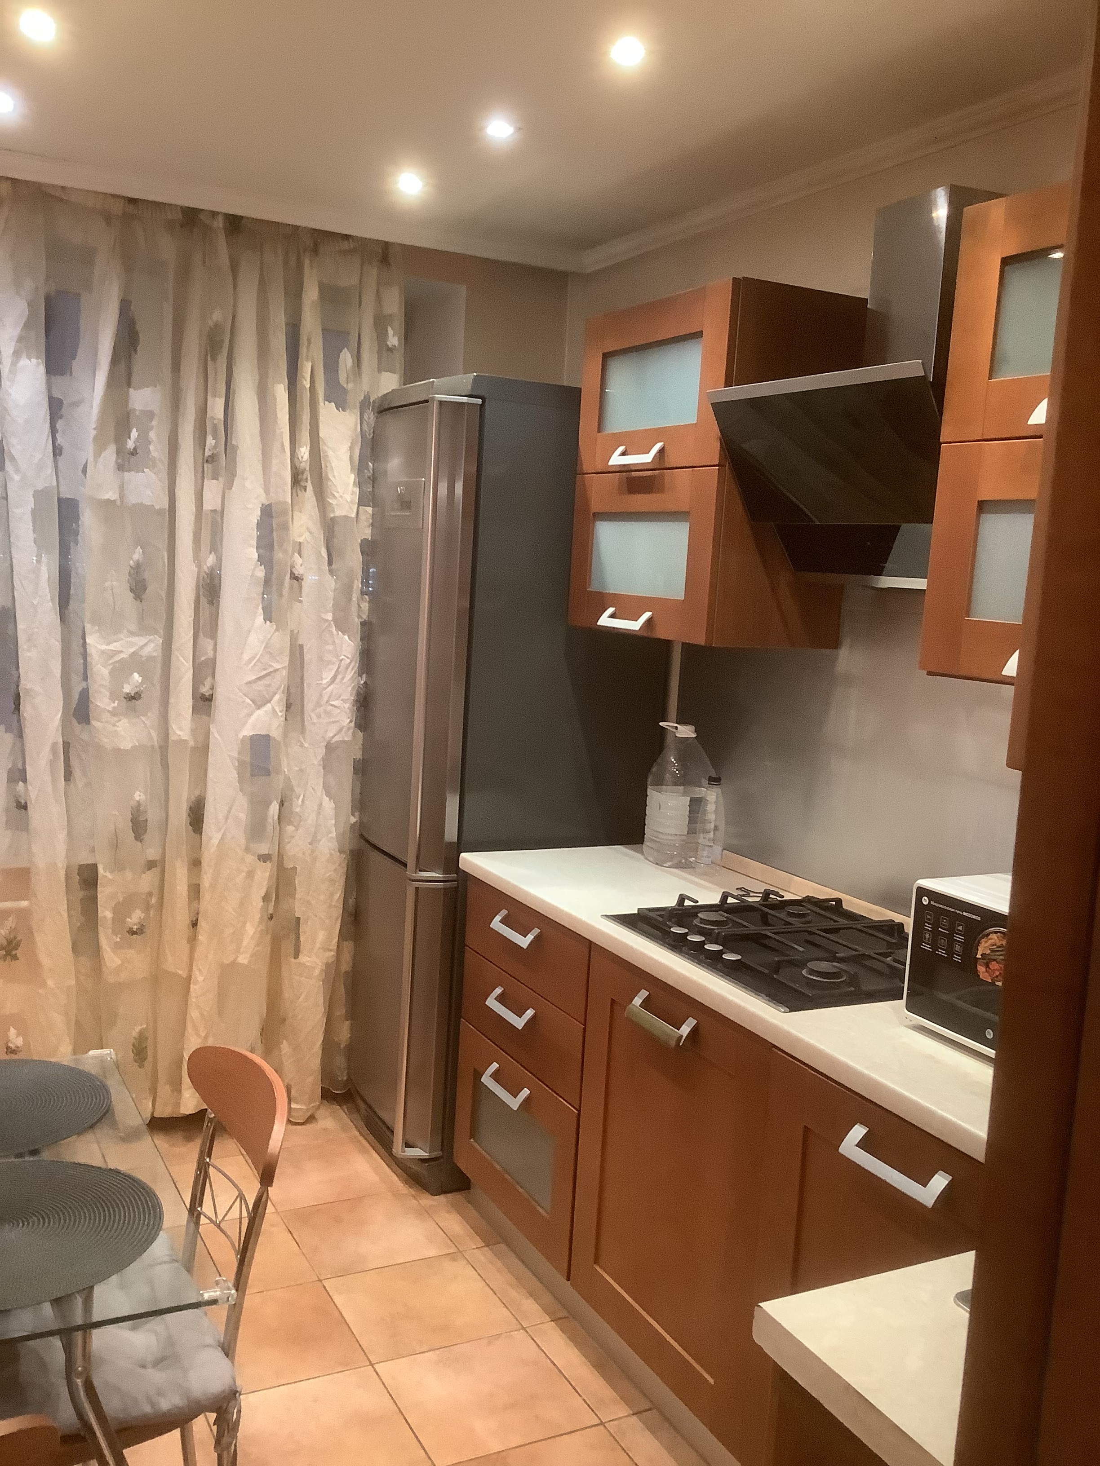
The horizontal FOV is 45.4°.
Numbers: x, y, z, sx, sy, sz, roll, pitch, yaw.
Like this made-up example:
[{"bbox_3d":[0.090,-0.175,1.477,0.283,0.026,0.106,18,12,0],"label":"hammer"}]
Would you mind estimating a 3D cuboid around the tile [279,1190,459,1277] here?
[{"bbox_3d":[-0.426,1.169,3.067,0.330,0.010,0.327,0,8,-28],"label":"tile"}]

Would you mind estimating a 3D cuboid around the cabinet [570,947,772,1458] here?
[{"bbox_3d":[0.447,0.821,2.547,0.560,0.720,0.605,-1,8,-28],"label":"cabinet"}]

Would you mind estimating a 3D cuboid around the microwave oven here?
[{"bbox_3d":[0.820,0.378,1.937,0.345,0.243,0.450,0,8,-28],"label":"microwave oven"}]

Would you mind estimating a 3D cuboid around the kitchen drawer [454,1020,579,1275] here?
[{"bbox_3d":[0.148,0.904,3.047,0.530,0.362,0.592,0,8,-28],"label":"kitchen drawer"}]

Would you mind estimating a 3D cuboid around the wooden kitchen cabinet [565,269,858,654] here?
[{"bbox_3d":[0.357,-0.583,2.983,0.343,0.726,0.599,0,8,-28],"label":"wooden kitchen cabinet"}]

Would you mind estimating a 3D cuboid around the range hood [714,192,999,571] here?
[{"bbox_3d":[0.621,-0.625,2.418,0.396,0.700,0.600,0,8,-28],"label":"range hood"}]

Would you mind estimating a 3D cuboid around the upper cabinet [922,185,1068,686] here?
[{"bbox_3d":[0.916,-0.419,1.912,0.343,0.726,0.600,0,8,-28],"label":"upper cabinet"}]

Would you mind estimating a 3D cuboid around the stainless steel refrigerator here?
[{"bbox_3d":[-0.137,0.122,3.515,0.654,1.989,0.600,0,8,-28],"label":"stainless steel refrigerator"}]

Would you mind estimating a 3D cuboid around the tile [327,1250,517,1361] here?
[{"bbox_3d":[-0.275,1.214,2.780,0.330,0.010,0.327,0,8,-28],"label":"tile"}]

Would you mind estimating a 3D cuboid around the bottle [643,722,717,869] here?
[{"bbox_3d":[0.317,0.144,3.191,0.163,0.337,0.163,3,7,0],"label":"bottle"}]

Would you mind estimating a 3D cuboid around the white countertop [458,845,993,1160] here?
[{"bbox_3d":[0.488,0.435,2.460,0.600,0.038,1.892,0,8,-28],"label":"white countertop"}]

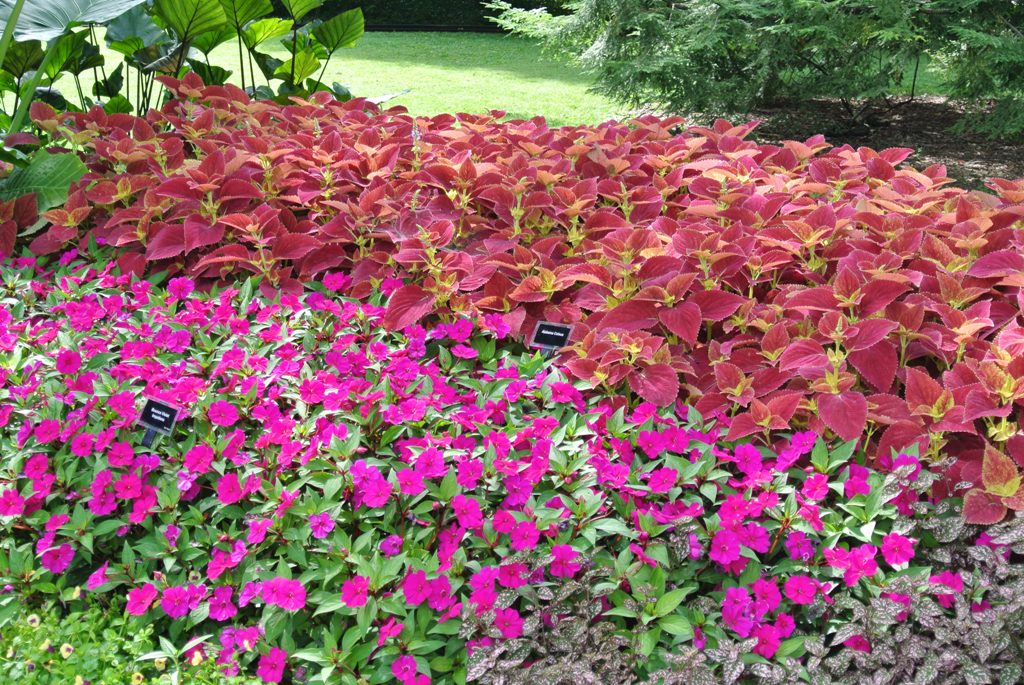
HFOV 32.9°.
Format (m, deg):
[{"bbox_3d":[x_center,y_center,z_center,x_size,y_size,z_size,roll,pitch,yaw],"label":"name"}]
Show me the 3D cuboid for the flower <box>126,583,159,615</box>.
[{"bbox_3d":[-0.664,0.460,3.120,0.058,0.021,0.060,6,56,21],"label":"flower"}]

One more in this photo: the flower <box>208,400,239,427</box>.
[{"bbox_3d":[-0.598,0.148,3.600,0.061,0.020,0.060,-4,59,-15],"label":"flower"}]

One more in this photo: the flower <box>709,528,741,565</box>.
[{"bbox_3d":[0.422,0.405,3.450,0.062,0.070,0.026,4,-12,16],"label":"flower"}]

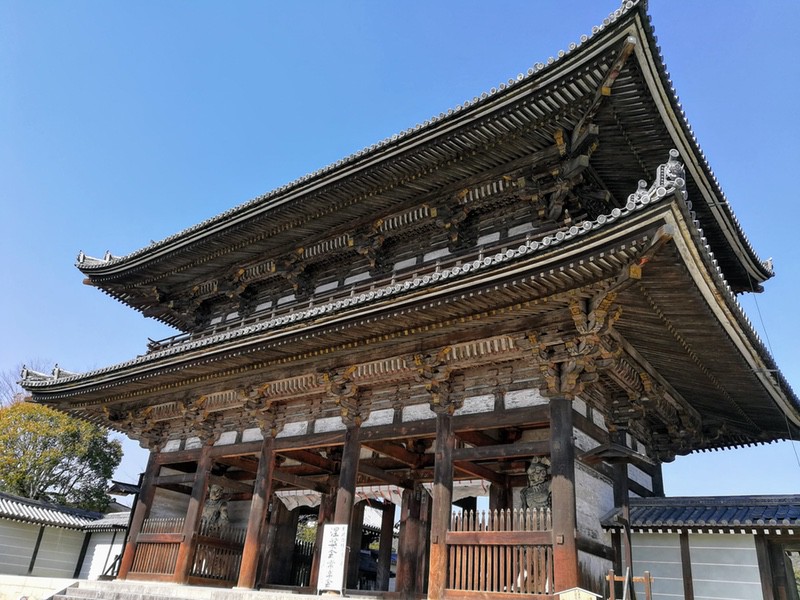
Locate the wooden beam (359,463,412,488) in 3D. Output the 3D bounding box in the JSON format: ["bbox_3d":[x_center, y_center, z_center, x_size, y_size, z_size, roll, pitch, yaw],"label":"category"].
[{"bbox_3d":[-0.524,6.129,21.602,0.252,0.374,3.266,-16,-33,35],"label":"wooden beam"}]

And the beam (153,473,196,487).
[{"bbox_3d":[-9.346,7.465,25.885,3.291,0.316,0.227,-16,-33,35],"label":"beam"}]

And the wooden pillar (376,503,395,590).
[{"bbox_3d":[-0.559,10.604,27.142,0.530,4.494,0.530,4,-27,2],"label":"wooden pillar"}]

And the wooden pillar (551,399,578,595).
[{"bbox_3d":[4.108,4.852,15.565,0.530,4.974,0.530,-16,-33,35],"label":"wooden pillar"}]

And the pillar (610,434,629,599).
[{"bbox_3d":[6.395,6.298,18.118,0.530,4.898,0.530,-16,-33,35],"label":"pillar"}]

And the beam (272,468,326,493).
[{"bbox_3d":[-3.821,7.013,23.989,0.252,0.395,3.266,-16,-33,35],"label":"beam"}]

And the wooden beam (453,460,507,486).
[{"bbox_3d":[2.476,5.478,19.905,0.287,0.369,3.526,-15,-32,35],"label":"wooden beam"}]

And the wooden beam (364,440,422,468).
[{"bbox_3d":[-0.440,5.384,22.499,0.287,0.492,3.526,-15,-32,35],"label":"wooden beam"}]

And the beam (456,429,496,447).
[{"bbox_3d":[2.552,4.550,20.358,0.287,0.512,3.526,-15,-32,35],"label":"beam"}]

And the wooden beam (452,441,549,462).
[{"bbox_3d":[2.746,4.210,17.136,3.291,0.362,0.227,-16,-33,35],"label":"wooden beam"}]

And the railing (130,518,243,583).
[{"bbox_3d":[-8.493,10.629,26.167,3.695,2.296,3.772,-15,-32,35],"label":"railing"}]

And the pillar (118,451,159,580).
[{"bbox_3d":[-11.089,9.121,26.794,0.512,5.248,0.512,-15,-32,35],"label":"pillar"}]

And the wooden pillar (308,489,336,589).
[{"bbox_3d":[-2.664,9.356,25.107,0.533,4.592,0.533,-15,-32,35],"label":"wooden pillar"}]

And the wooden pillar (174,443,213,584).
[{"bbox_3d":[-7.809,8.061,23.825,0.535,5.125,0.535,-15,-32,34],"label":"wooden pillar"}]

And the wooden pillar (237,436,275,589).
[{"bbox_3d":[-4.923,7.293,21.782,0.535,5.125,0.535,-15,-32,34],"label":"wooden pillar"}]

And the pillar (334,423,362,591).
[{"bbox_3d":[-1.823,6.623,20.117,0.512,5.248,0.512,-15,-32,35],"label":"pillar"}]

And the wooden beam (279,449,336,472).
[{"bbox_3d":[-3.750,6.190,24.406,0.252,0.474,3.266,-16,-33,35],"label":"wooden beam"}]

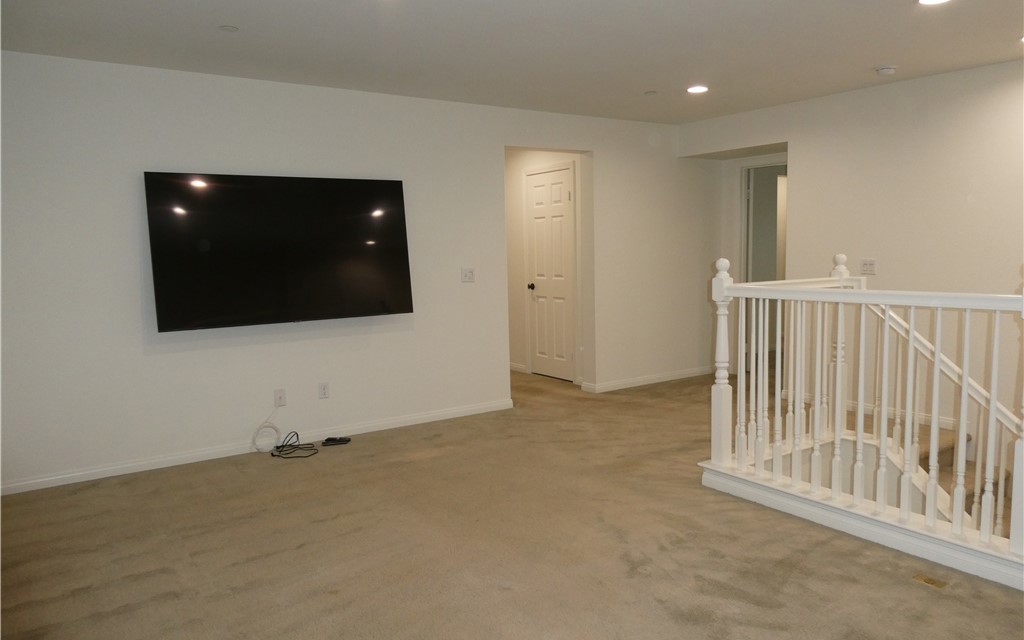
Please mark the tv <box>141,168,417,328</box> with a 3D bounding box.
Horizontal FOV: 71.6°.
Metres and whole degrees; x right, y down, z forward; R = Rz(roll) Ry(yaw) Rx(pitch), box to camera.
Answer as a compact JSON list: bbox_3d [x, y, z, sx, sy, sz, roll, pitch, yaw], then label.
[{"bbox_3d":[-1.464,-0.463,4.710,1.675,0.953,0.065,-5,1,-34],"label":"tv"}]

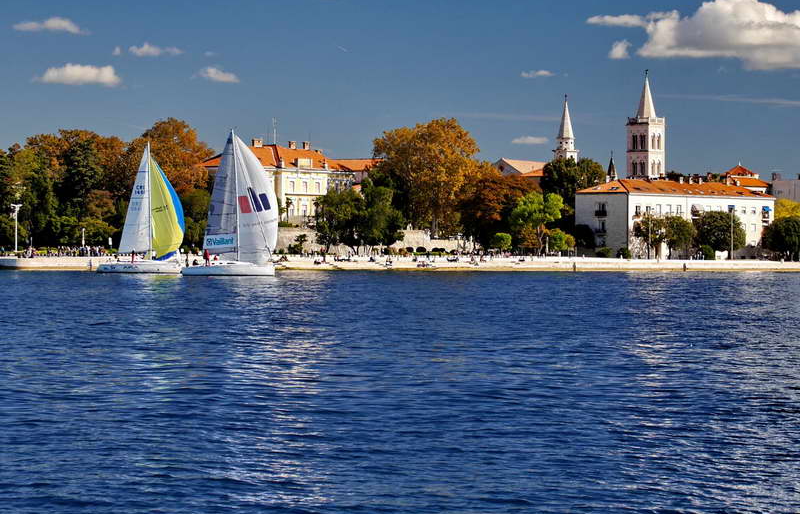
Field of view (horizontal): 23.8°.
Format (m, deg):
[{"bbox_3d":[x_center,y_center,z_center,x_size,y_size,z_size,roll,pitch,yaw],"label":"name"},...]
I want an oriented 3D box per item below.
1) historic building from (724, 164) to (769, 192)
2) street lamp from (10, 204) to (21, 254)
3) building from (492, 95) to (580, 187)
[{"bbox_3d":[105.850,-15.640,590.000,19.000,27.000,19.000,0,0,44],"label":"historic building"},{"bbox_3d":[-57.310,-4.070,283.000,1.570,7.690,0.400,0,0,0],"label":"street lamp"},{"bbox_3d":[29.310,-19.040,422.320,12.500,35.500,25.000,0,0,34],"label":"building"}]

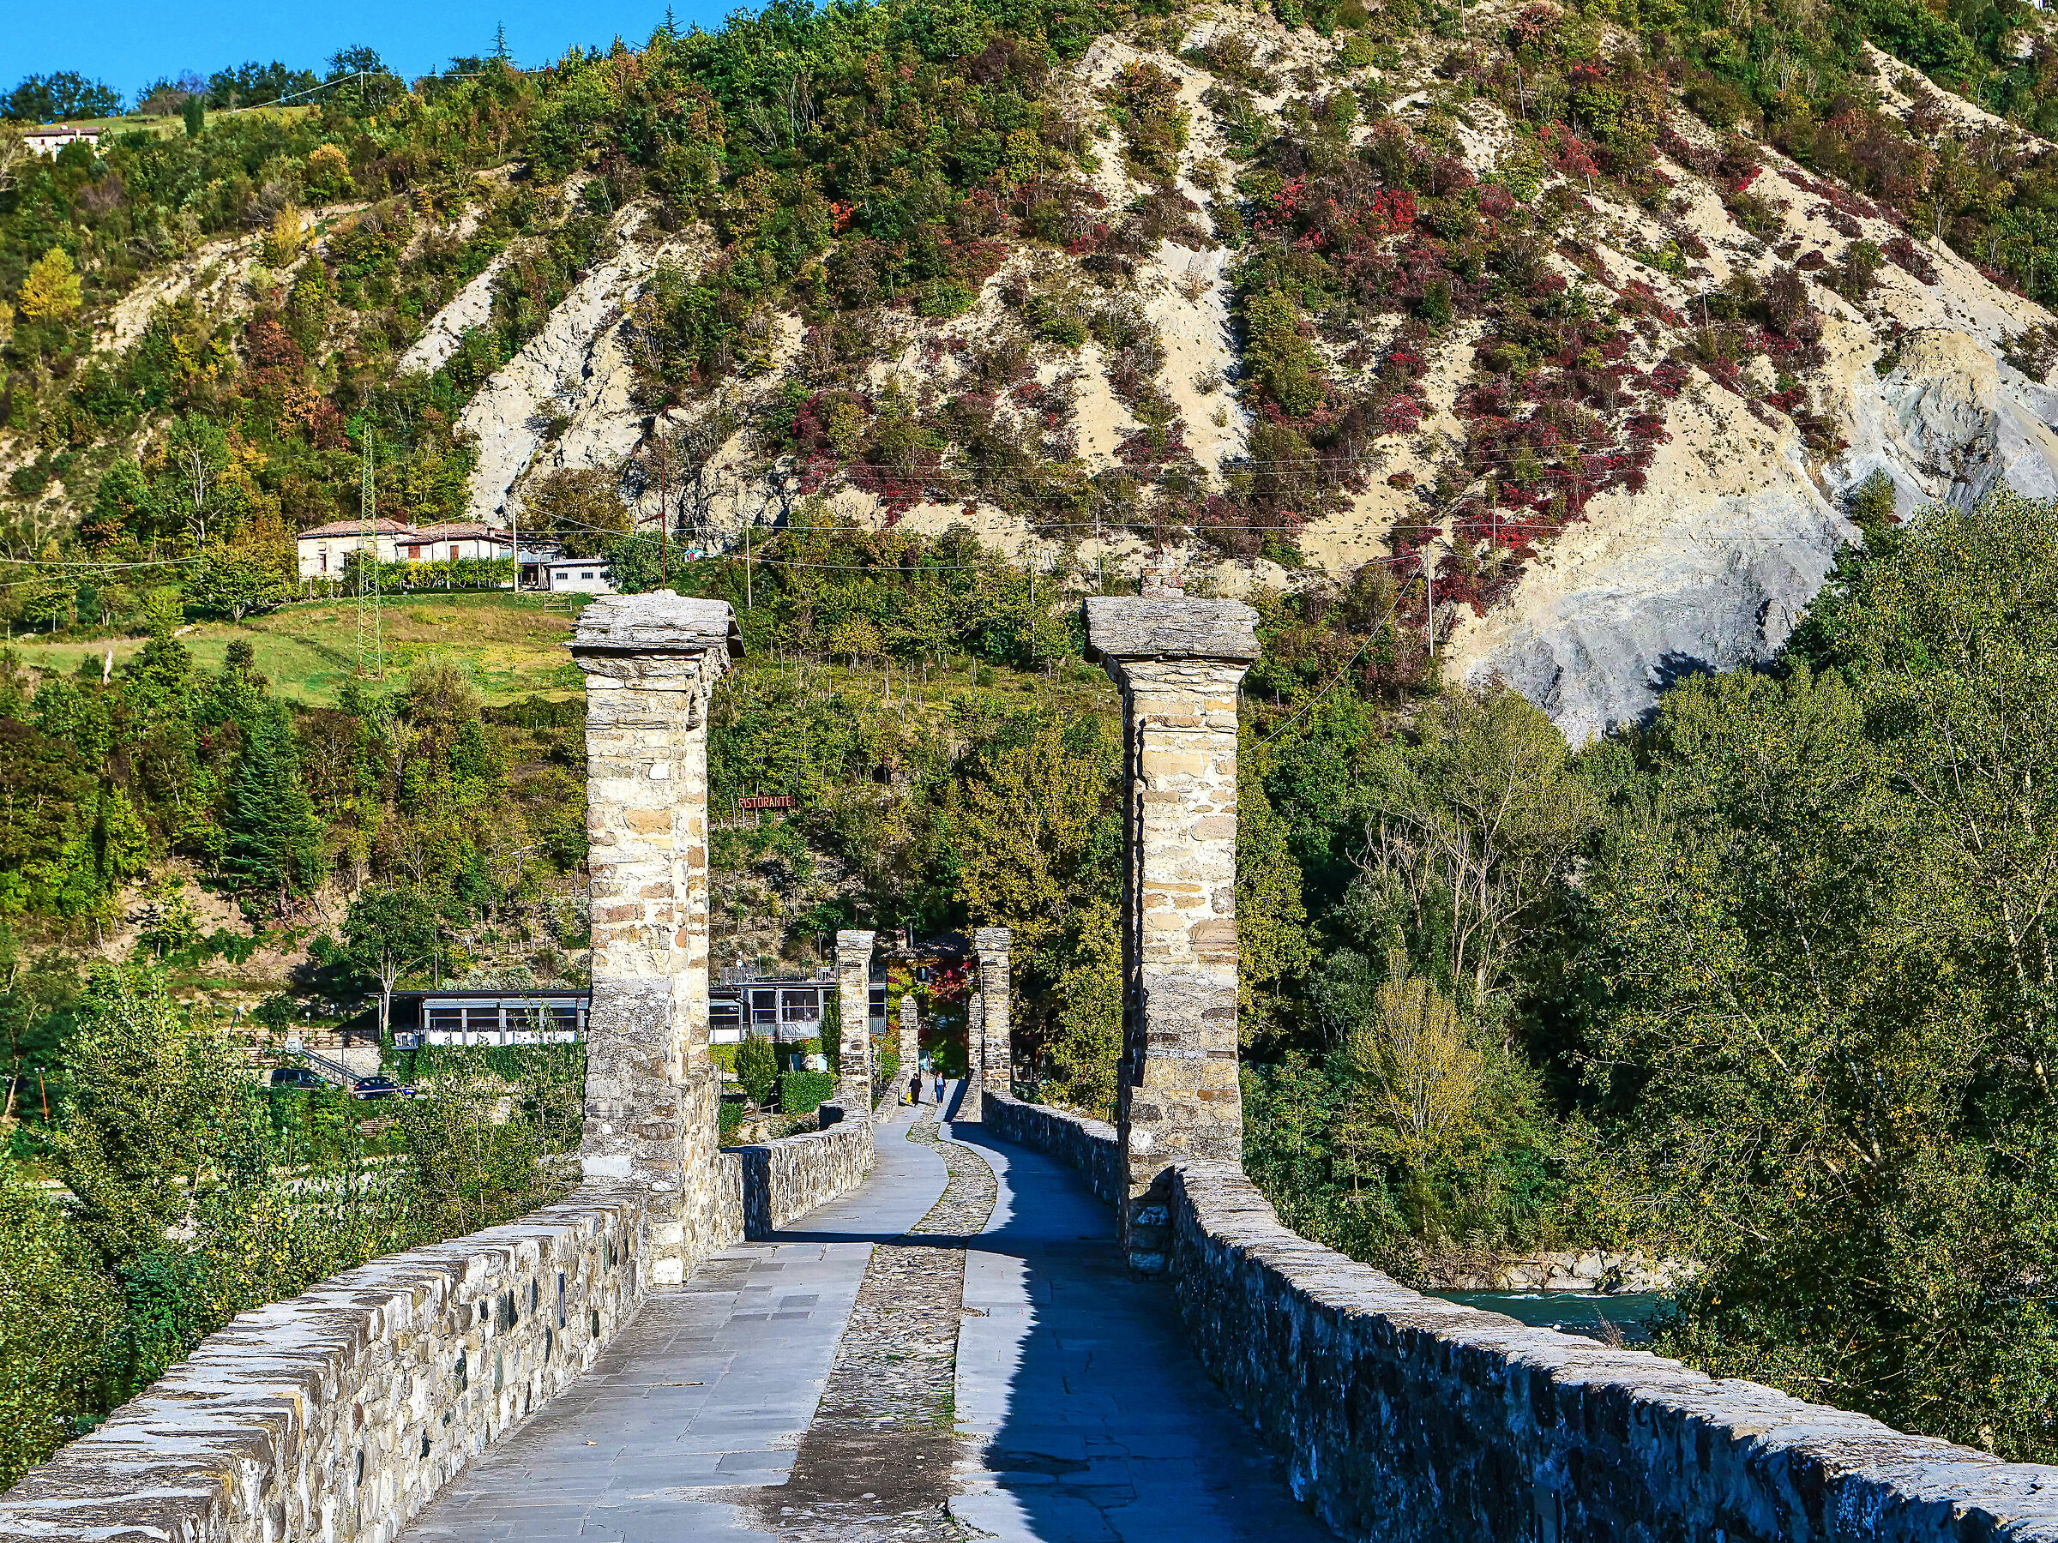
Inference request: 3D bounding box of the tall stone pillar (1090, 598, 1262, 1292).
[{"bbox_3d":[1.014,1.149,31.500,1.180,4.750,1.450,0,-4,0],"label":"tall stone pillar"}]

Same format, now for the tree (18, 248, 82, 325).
[{"bbox_3d":[-134.466,-66.516,620.000,8.800,10.700,8.800,0,-4,0],"label":"tree"}]

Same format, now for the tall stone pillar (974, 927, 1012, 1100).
[{"bbox_3d":[-0.880,6.445,115.000,1.000,4.900,1.300,0,-4,0],"label":"tall stone pillar"}]

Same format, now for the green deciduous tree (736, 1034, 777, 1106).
[{"bbox_3d":[-12.787,14.107,212.000,1.950,3.700,1.950,0,-4,0],"label":"green deciduous tree"}]

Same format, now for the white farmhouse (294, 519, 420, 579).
[{"bbox_3d":[-63.138,-20.794,425.000,11.500,5.800,9.000,0,-4,3],"label":"white farmhouse"}]

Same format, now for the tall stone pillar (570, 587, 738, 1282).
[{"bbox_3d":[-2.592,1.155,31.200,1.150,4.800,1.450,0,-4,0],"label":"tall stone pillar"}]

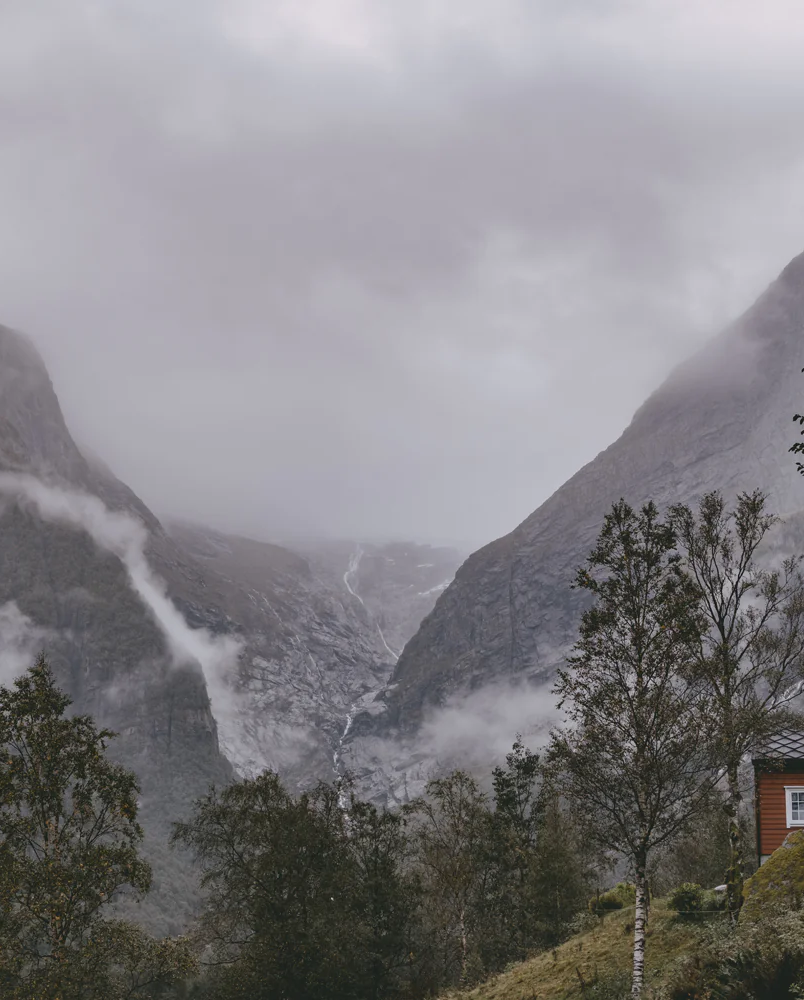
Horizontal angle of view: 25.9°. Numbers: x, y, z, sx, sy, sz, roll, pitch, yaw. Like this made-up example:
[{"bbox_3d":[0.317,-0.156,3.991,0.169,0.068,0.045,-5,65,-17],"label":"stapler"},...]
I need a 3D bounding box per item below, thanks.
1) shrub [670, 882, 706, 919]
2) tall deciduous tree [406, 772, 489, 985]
[{"bbox_3d":[6.863,9.609,42.000,0.872,0.851,0.872,-2,-10,9],"label":"shrub"},{"bbox_3d":[1.428,11.768,53.989,2.531,6.747,2.531,0,-10,1],"label":"tall deciduous tree"}]

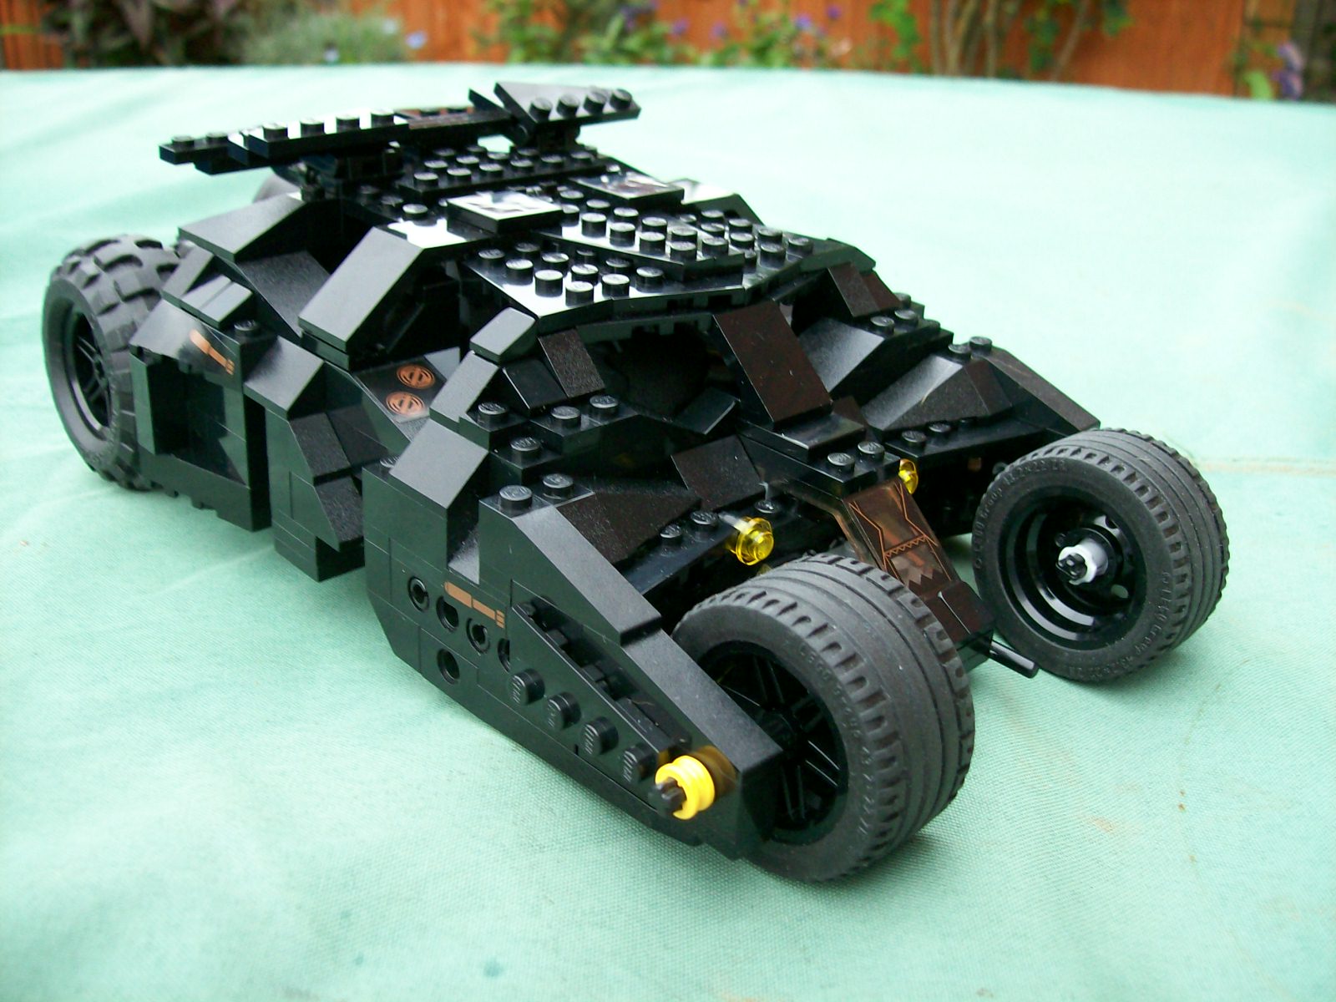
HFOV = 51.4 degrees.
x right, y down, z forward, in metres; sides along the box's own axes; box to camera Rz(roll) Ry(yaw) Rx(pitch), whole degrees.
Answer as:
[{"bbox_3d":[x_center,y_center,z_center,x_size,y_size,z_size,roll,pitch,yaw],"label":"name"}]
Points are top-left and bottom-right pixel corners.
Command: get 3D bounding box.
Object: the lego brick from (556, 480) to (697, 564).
[{"bbox_3d":[-0.006,0.001,0.222,0.032,0.010,0.016,-20,35,-41],"label":"lego brick"}]

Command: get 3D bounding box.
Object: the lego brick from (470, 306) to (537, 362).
[{"bbox_3d":[-0.027,-0.027,0.228,0.008,0.006,0.008,-20,35,-41],"label":"lego brick"}]

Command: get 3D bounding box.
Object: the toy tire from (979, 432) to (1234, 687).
[{"bbox_3d":[0.080,0.010,0.258,0.022,0.043,0.043,-20,35,-41],"label":"toy tire"}]

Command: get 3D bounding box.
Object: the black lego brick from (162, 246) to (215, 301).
[{"bbox_3d":[-0.094,-0.046,0.284,0.016,0.010,0.008,-20,35,-41],"label":"black lego brick"}]

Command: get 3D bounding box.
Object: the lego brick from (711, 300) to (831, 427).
[{"bbox_3d":[0.018,-0.024,0.243,0.016,0.016,0.017,-20,35,-40],"label":"lego brick"}]

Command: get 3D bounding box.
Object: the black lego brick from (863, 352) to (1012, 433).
[{"bbox_3d":[0.053,-0.021,0.275,0.032,0.010,0.016,-20,35,-41],"label":"black lego brick"}]

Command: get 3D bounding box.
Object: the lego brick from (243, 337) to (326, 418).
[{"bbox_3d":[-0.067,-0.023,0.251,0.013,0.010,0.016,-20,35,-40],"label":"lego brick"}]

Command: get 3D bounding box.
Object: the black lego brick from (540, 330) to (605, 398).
[{"bbox_3d":[-0.019,-0.023,0.232,0.008,0.010,0.016,-20,35,-41],"label":"black lego brick"}]

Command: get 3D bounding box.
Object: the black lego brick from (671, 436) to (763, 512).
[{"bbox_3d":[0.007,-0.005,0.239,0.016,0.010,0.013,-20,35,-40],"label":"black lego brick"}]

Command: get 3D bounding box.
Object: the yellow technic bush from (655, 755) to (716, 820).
[{"bbox_3d":[0.002,0.039,0.188,0.004,0.007,0.007,-20,35,-41],"label":"yellow technic bush"}]

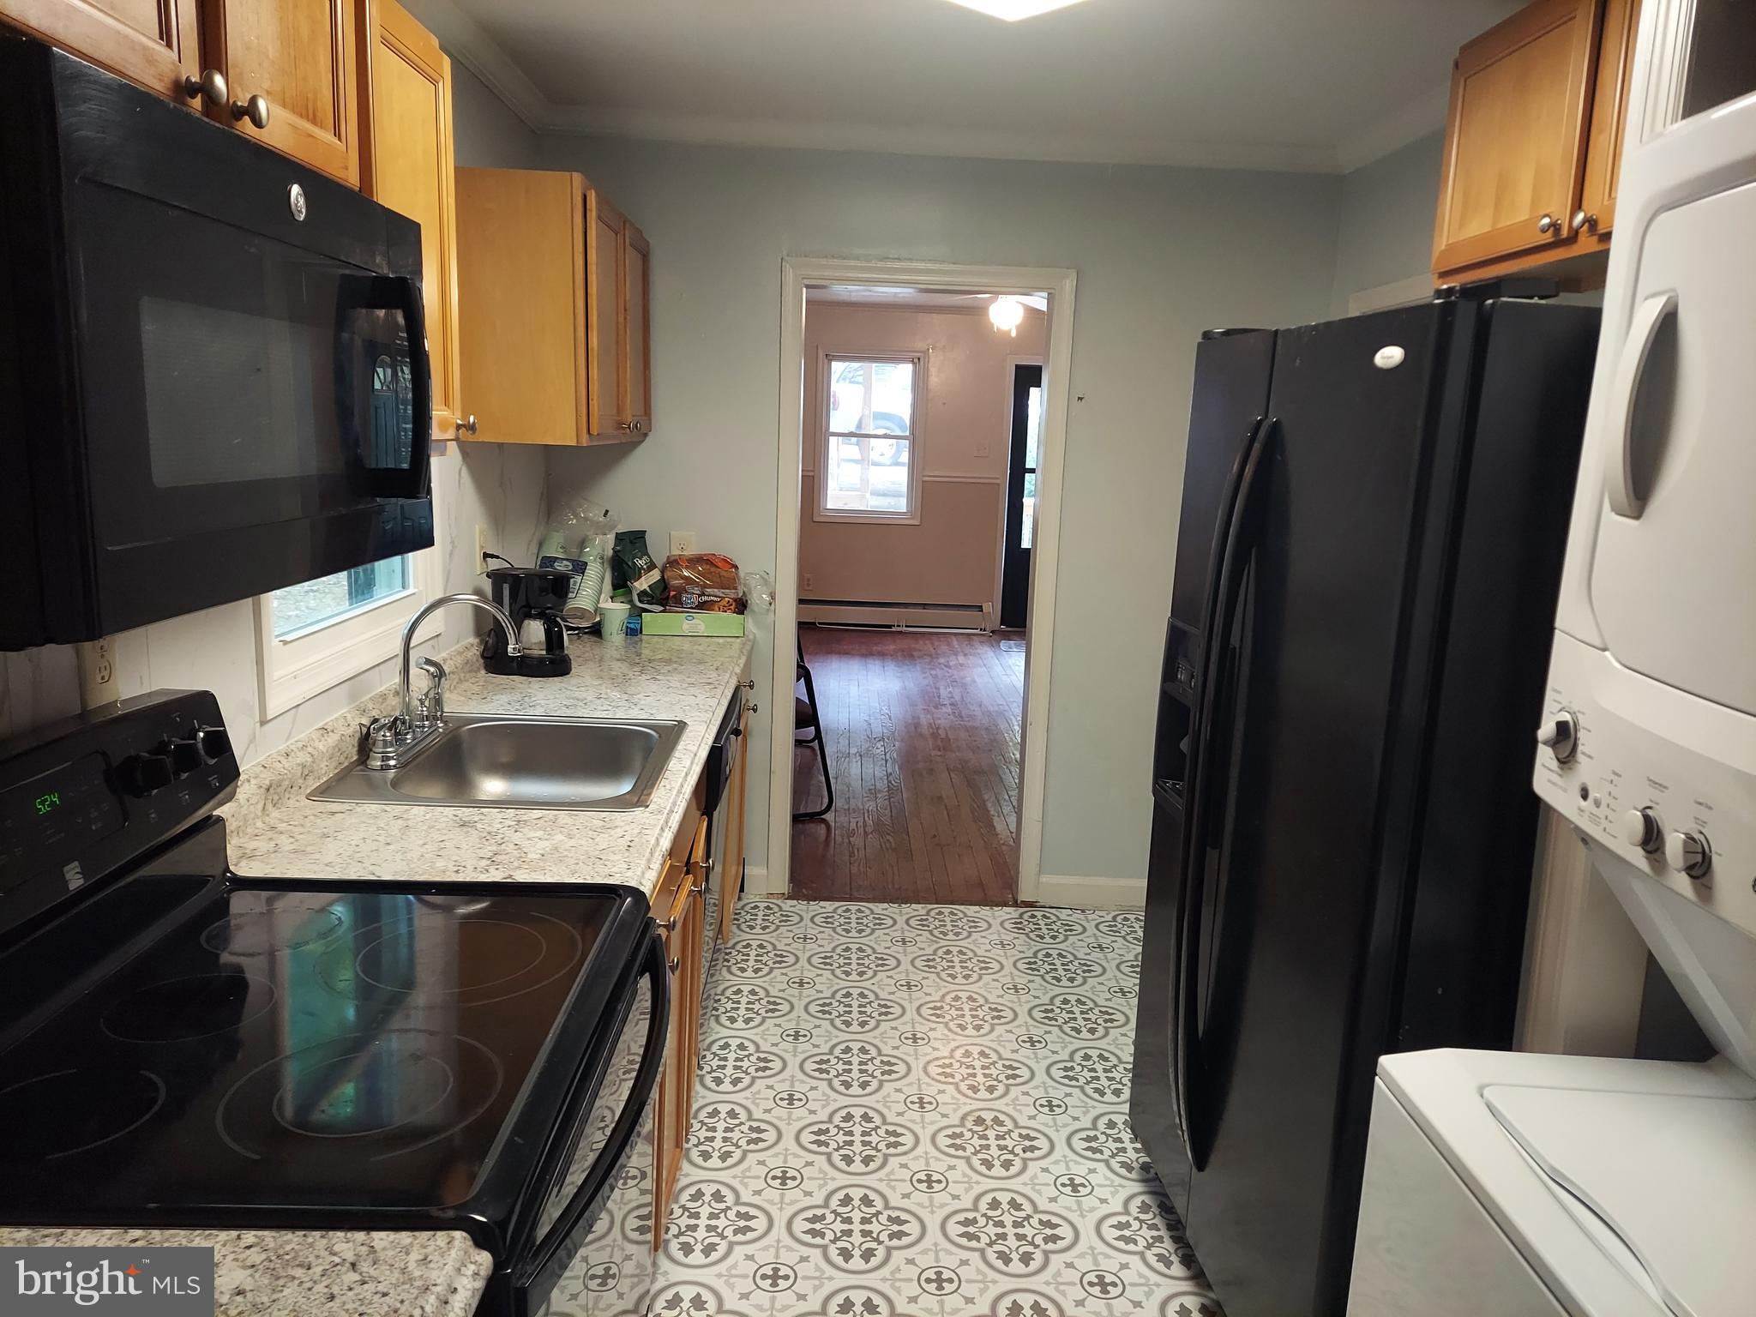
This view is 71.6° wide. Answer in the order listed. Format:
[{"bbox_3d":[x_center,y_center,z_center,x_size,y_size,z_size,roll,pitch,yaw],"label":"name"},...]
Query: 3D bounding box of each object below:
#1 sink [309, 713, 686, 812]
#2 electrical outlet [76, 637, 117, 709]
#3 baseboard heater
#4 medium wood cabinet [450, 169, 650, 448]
[{"bbox_3d":[-0.679,0.268,2.345,0.555,0.170,0.630,2,11,-2],"label":"sink"},{"bbox_3d":[-0.982,-0.001,1.533,0.010,0.116,0.071,2,11,-2],"label":"electrical outlet"},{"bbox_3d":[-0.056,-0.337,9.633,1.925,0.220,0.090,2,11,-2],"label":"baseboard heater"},{"bbox_3d":[-0.841,-0.895,3.284,0.325,0.615,0.900,2,11,-2],"label":"medium wood cabinet"}]

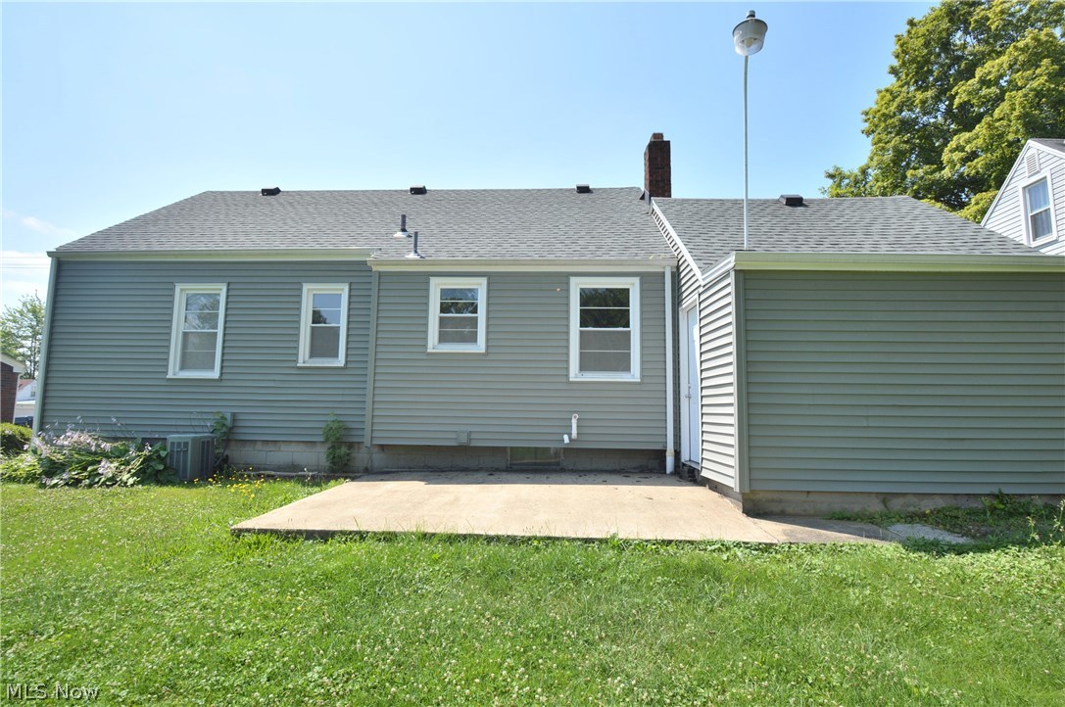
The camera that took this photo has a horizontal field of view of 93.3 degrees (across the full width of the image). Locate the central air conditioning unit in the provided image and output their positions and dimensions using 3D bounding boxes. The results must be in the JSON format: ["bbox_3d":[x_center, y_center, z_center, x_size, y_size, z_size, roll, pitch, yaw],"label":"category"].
[{"bbox_3d":[-4.877,1.482,7.156,0.455,0.607,0.466,1,-6,3],"label":"central air conditioning unit"}]

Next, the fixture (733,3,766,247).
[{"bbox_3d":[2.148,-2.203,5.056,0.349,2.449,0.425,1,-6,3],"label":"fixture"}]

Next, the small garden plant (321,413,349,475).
[{"bbox_3d":[-2.928,1.350,7.452,0.354,0.911,0.293,1,-6,3],"label":"small garden plant"}]

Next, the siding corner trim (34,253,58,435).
[{"bbox_3d":[-7.660,-0.099,7.946,0.100,2.860,0.100,1,-5,3],"label":"siding corner trim"}]

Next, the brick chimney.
[{"bbox_3d":[2.363,-3.416,9.522,0.400,1.356,0.506,1,-6,3],"label":"brick chimney"}]

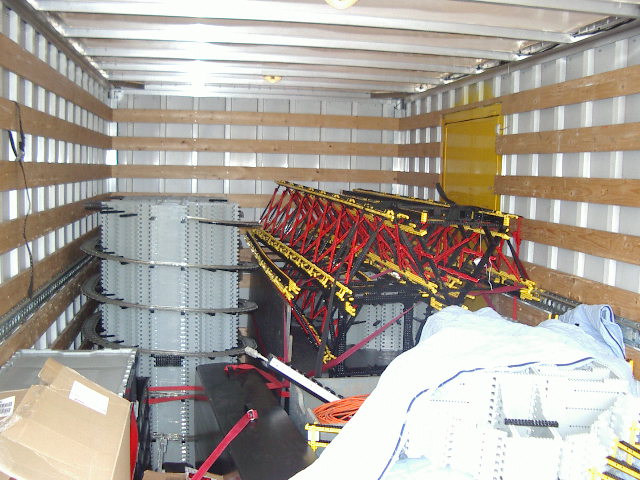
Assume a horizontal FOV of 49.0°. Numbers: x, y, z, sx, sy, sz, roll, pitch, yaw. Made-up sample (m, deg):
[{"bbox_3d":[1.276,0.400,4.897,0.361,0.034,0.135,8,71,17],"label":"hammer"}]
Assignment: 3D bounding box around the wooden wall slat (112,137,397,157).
[{"bbox_3d":[-0.509,-0.796,6.029,2.430,0.112,0.022,1,6,-10],"label":"wooden wall slat"}]

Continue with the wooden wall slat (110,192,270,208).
[{"bbox_3d":[-0.527,-0.333,6.075,2.430,0.112,0.022,1,6,-10],"label":"wooden wall slat"}]

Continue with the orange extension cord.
[{"bbox_3d":[0.139,0.592,2.480,0.330,0.060,0.230,1,6,-10],"label":"orange extension cord"}]

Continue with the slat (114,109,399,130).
[{"bbox_3d":[-0.502,-1.024,6.005,2.430,0.112,0.022,1,6,-10],"label":"slat"}]

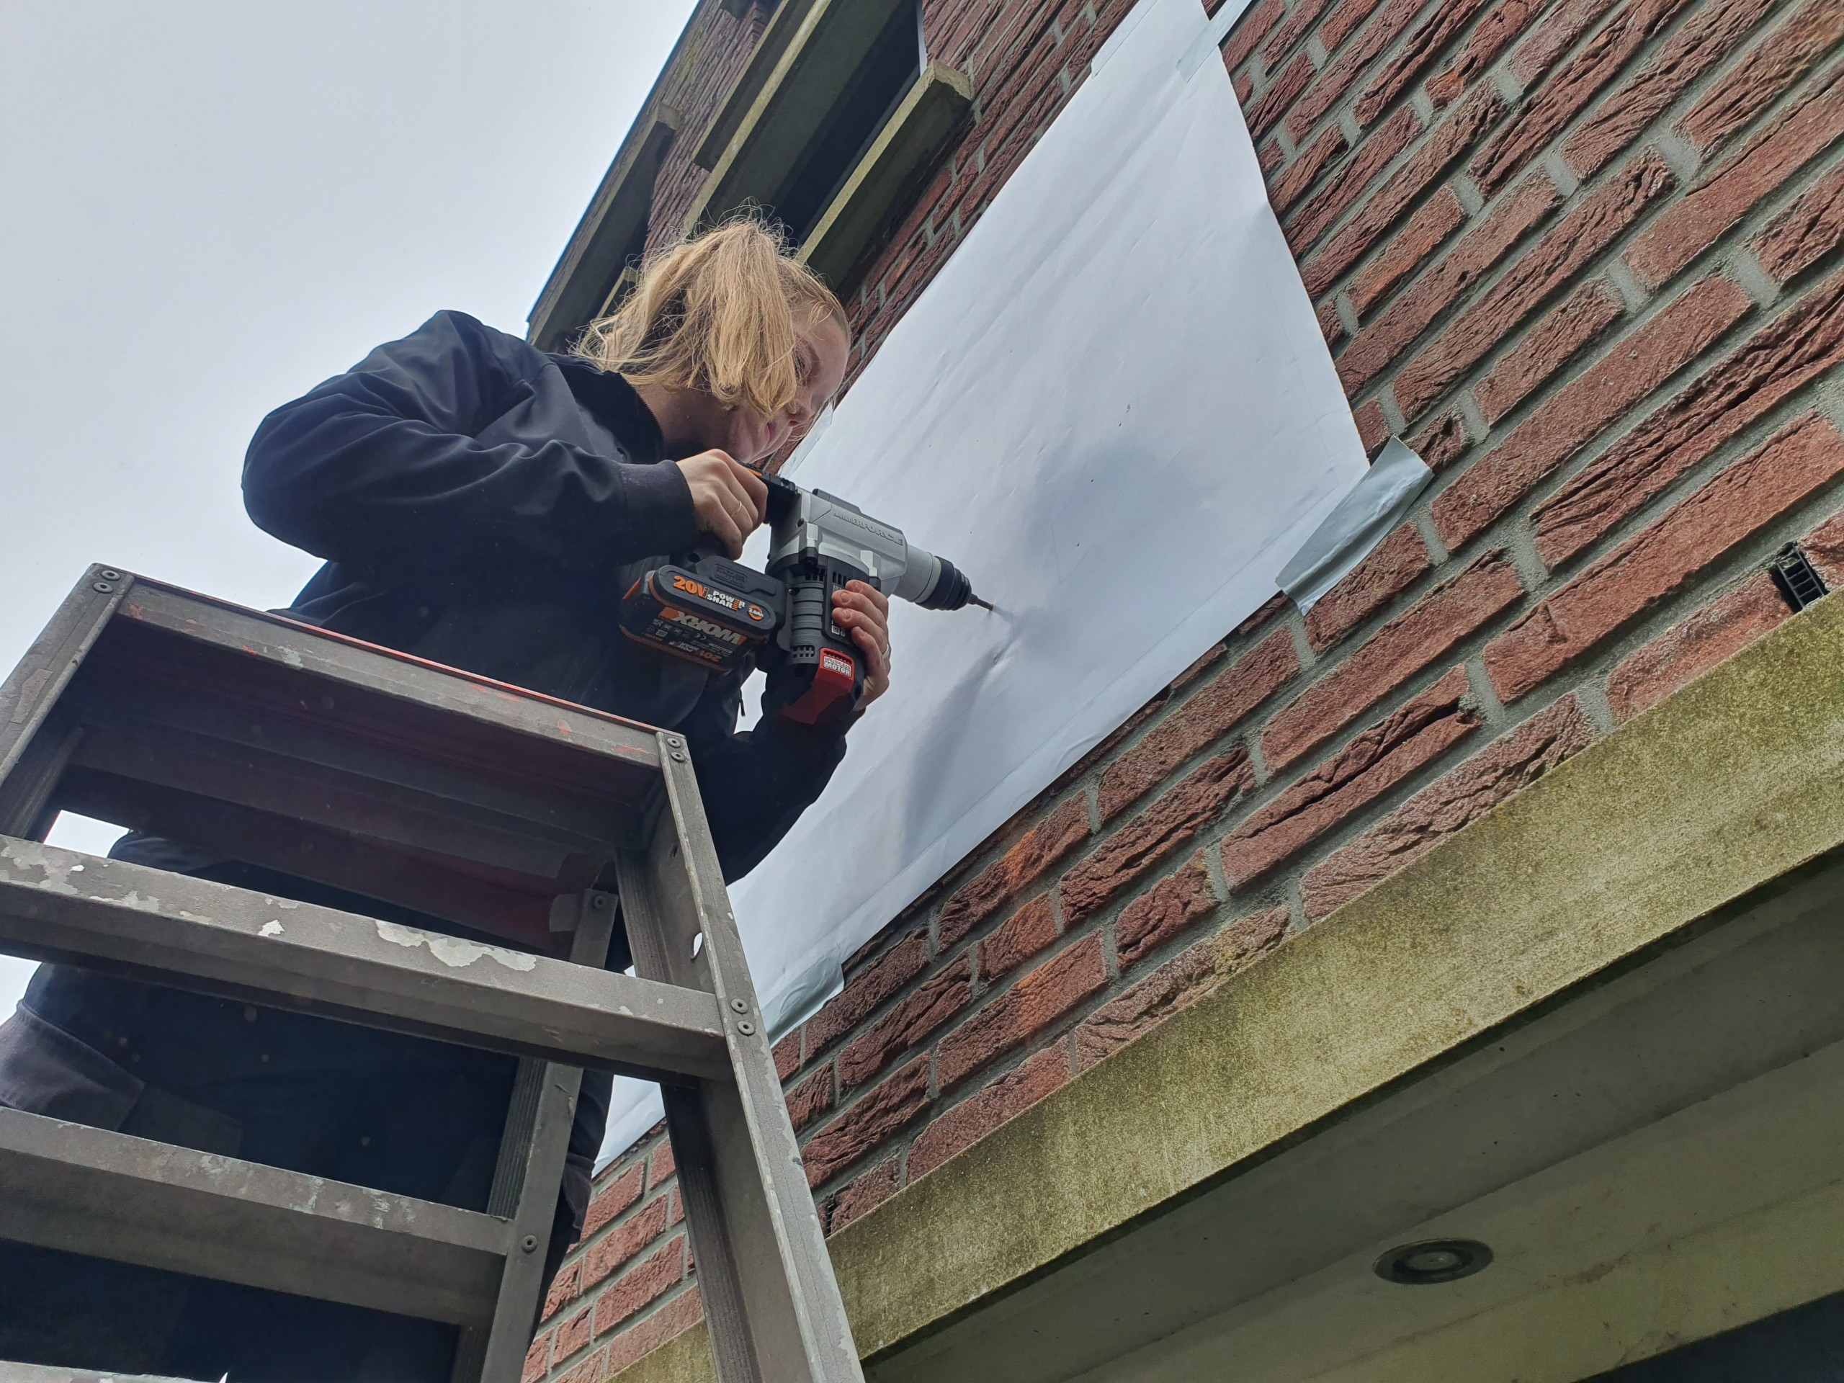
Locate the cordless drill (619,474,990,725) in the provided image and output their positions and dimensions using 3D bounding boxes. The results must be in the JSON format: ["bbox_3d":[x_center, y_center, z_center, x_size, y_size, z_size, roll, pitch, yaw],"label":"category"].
[{"bbox_3d":[-0.081,-0.075,1.171,0.353,0.228,0.085,21,-46,-26],"label":"cordless drill"}]

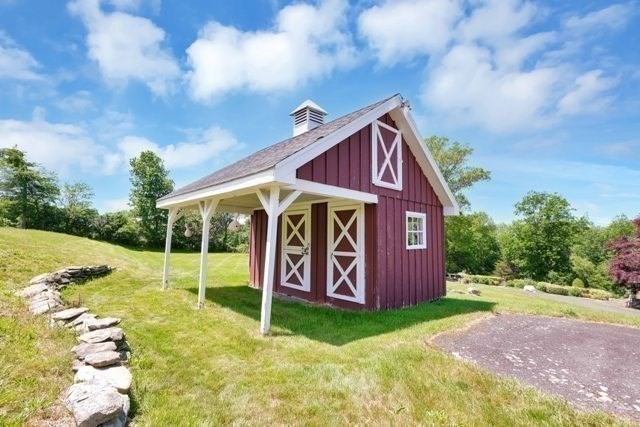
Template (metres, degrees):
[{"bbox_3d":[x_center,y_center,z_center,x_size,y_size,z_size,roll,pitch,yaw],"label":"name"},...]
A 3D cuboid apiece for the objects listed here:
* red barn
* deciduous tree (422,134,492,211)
[{"bbox_3d":[-0.294,-0.480,7.147,5.870,5.220,5.460,4,-6,-44],"label":"red barn"},{"bbox_3d":[9.336,-0.750,20.000,6.600,10.200,6.600,-1,-4,25],"label":"deciduous tree"}]

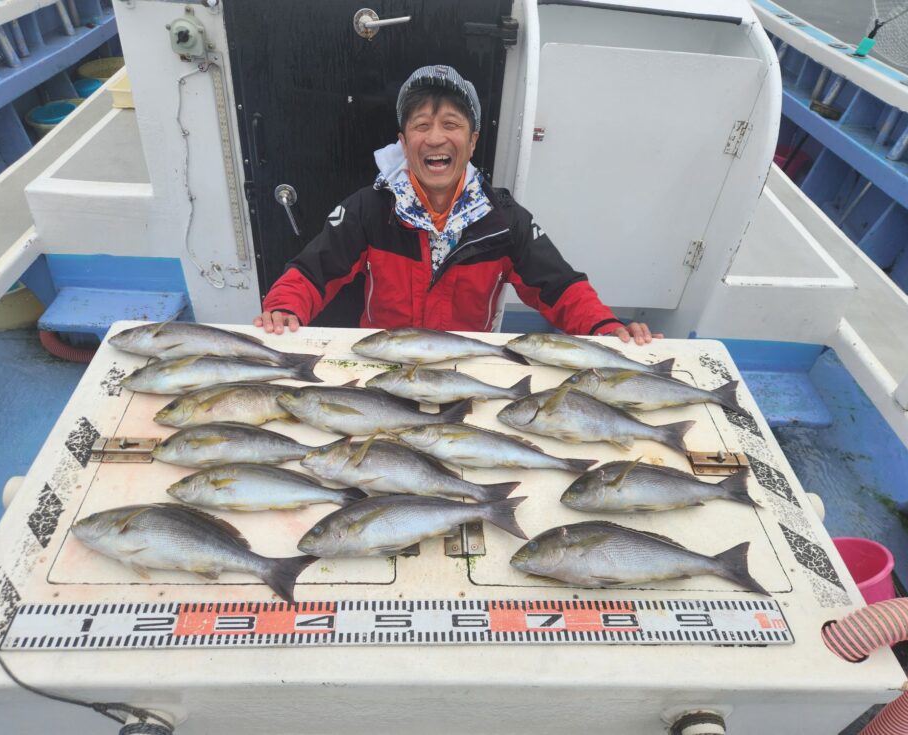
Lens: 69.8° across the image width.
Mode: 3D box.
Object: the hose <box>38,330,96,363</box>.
[{"bbox_3d":[-1.268,-0.071,2.171,0.289,0.055,0.147,1,41,-5],"label":"hose"}]

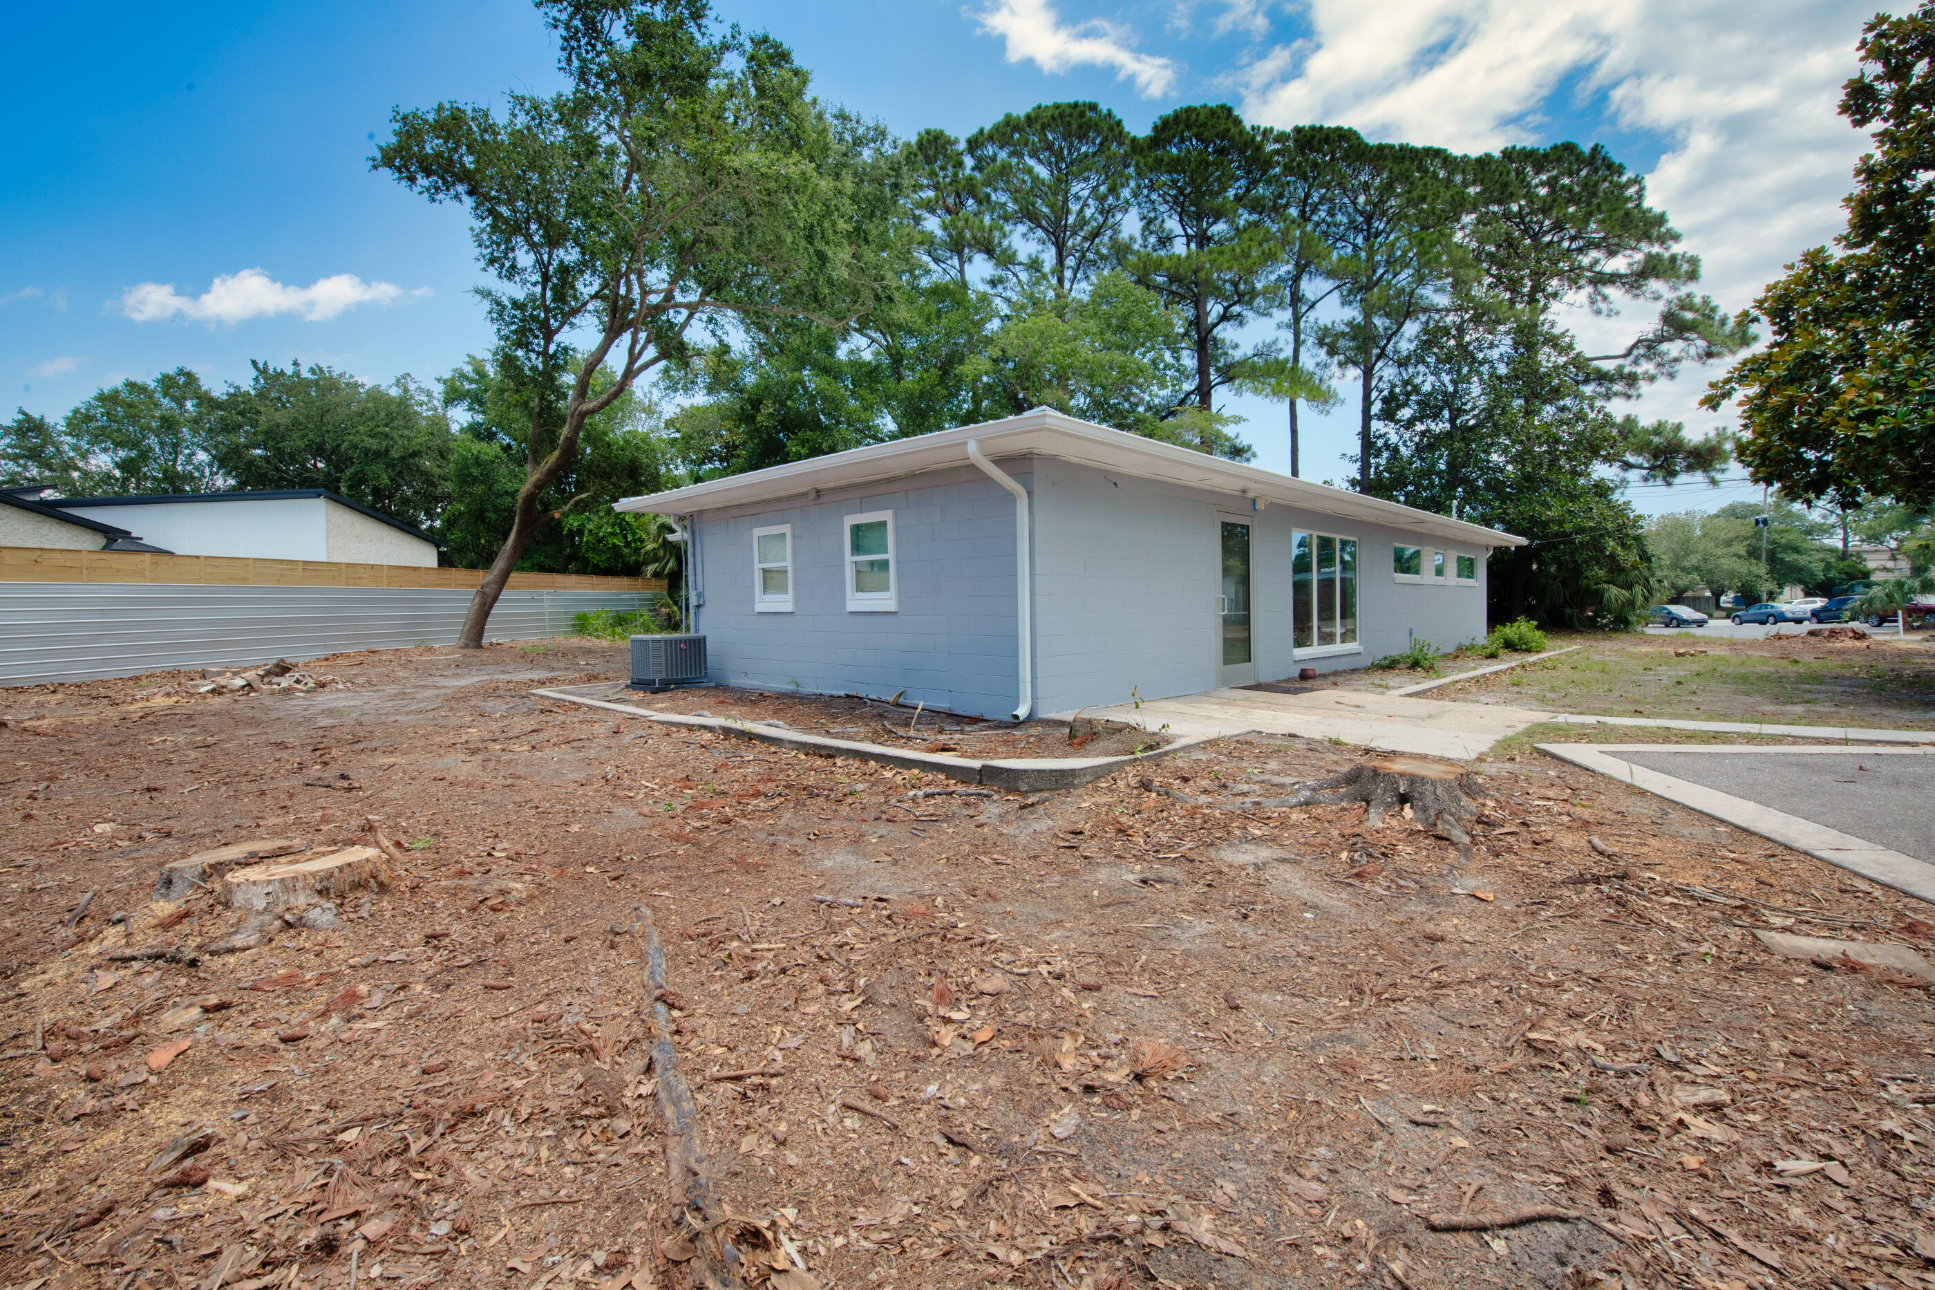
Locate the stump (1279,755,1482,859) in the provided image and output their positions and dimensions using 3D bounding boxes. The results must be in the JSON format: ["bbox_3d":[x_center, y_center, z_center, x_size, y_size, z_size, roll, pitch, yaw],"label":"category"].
[{"bbox_3d":[2.500,0.850,4.660,1.050,0.280,1.050,1,3,29],"label":"stump"}]

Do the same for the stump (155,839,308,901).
[{"bbox_3d":[-3.320,1.028,3.720,0.440,0.160,0.500,1,3,25],"label":"stump"}]

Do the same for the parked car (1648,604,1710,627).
[{"bbox_3d":[46.740,-1.888,53.466,1.790,1.470,4.500,0,3,7],"label":"parked car"}]

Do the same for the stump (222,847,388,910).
[{"bbox_3d":[-2.910,1.031,3.590,0.460,0.160,0.520,1,3,25],"label":"stump"}]

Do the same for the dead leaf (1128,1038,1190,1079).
[{"bbox_3d":[0.517,1.117,2.200,0.165,0.050,0.150,0,3,11],"label":"dead leaf"}]

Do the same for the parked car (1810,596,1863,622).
[{"bbox_3d":[58.820,-2.281,53.957,1.980,1.850,5.000,0,3,7],"label":"parked car"}]

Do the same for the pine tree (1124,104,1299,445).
[{"bbox_3d":[9.517,-10.592,31.518,7.600,20.600,7.600,-1,3,0],"label":"pine tree"}]

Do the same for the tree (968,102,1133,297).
[{"bbox_3d":[3.689,-11.655,34.504,7.200,22.498,7.200,0,3,6],"label":"tree"}]

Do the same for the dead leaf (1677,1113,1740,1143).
[{"bbox_3d":[1.715,1.116,1.870,0.085,0.030,0.120,-3,4,-44],"label":"dead leaf"}]

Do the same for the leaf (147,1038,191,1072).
[{"bbox_3d":[-2.406,1.223,2.413,0.080,0.025,0.185,-2,3,-25],"label":"leaf"}]

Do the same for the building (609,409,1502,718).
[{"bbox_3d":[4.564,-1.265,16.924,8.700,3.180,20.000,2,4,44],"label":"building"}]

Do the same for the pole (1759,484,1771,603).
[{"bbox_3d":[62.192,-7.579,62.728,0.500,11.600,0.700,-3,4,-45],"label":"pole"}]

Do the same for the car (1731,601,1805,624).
[{"bbox_3d":[53.410,-2.024,53.666,1.850,1.450,4.850,0,3,10],"label":"car"}]

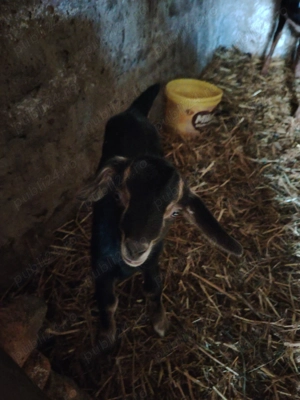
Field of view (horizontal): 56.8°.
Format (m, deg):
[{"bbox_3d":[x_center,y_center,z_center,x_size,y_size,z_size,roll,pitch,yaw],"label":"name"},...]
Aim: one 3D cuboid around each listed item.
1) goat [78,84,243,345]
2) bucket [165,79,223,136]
[{"bbox_3d":[0.020,0.018,0.675,0.245,0.570,0.560,3,42,4],"label":"goat"},{"bbox_3d":[0.223,-0.452,1.464,0.280,0.250,0.280,0,42,0],"label":"bucket"}]

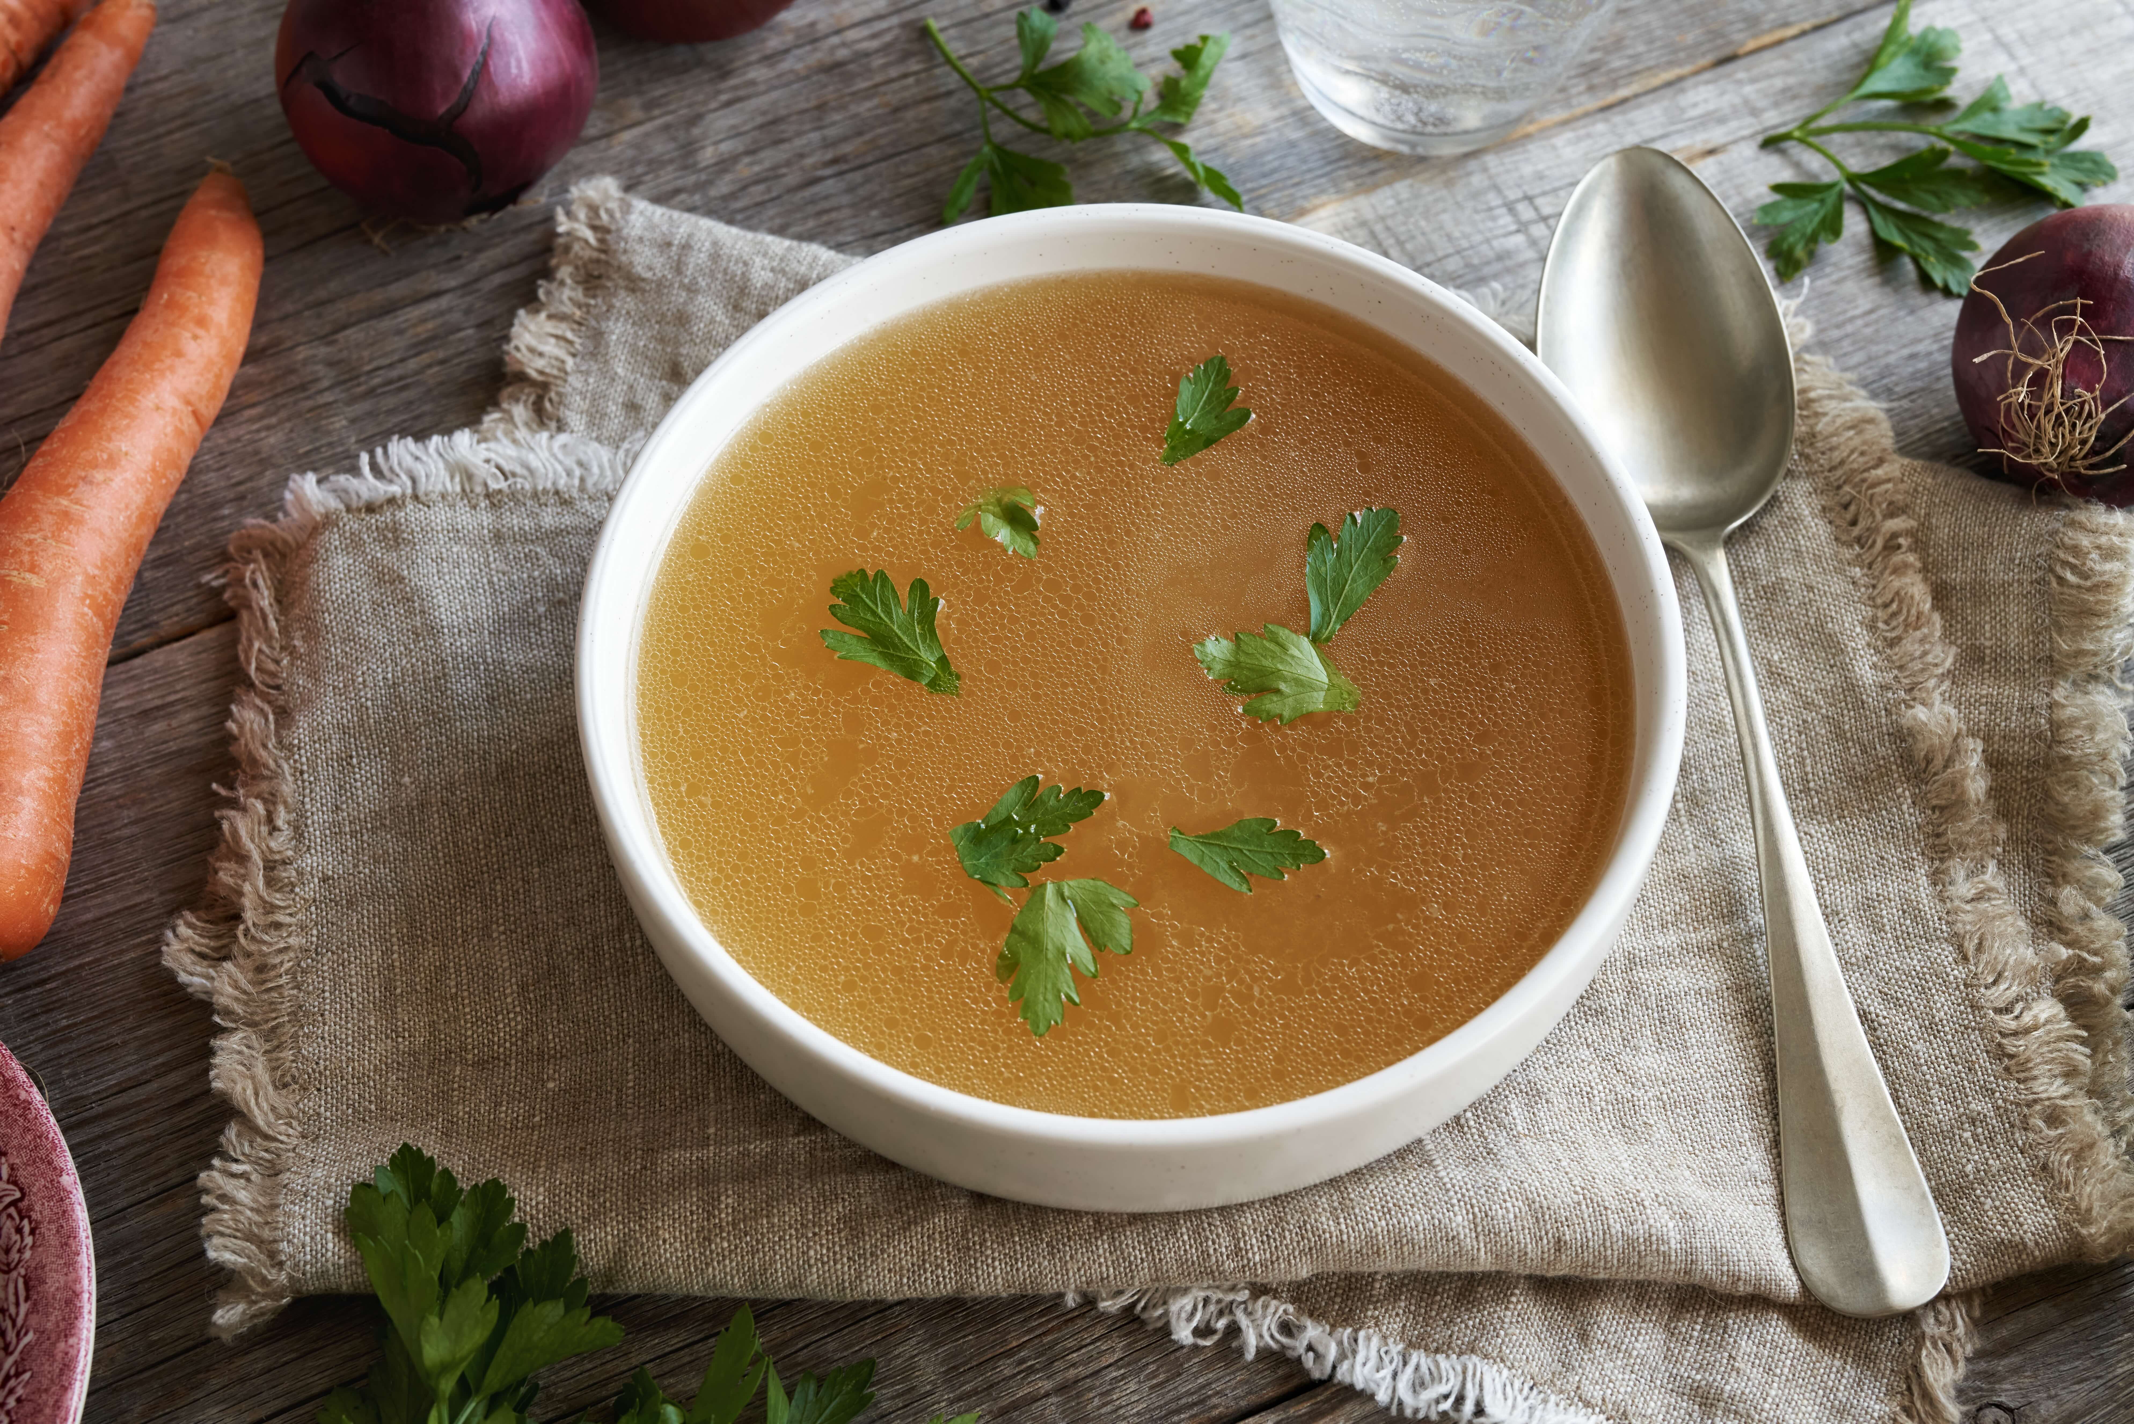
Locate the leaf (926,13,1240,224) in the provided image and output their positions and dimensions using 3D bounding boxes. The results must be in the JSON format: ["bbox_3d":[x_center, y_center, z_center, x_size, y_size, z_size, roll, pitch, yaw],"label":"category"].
[{"bbox_3d":[0.004,-0.113,0.555,0.056,0.018,0.052,-4,59,-3],"label":"leaf"}]

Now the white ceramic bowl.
[{"bbox_3d":[0.010,-0.003,0.472,0.170,0.037,0.170,0,59,0],"label":"white ceramic bowl"}]

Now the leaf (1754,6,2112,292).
[{"bbox_3d":[0.160,-0.107,0.551,0.067,0.018,0.066,0,59,0],"label":"leaf"}]

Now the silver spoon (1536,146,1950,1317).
[{"bbox_3d":[0.108,-0.008,0.484,0.042,0.022,0.217,-3,59,-2],"label":"silver spoon"}]

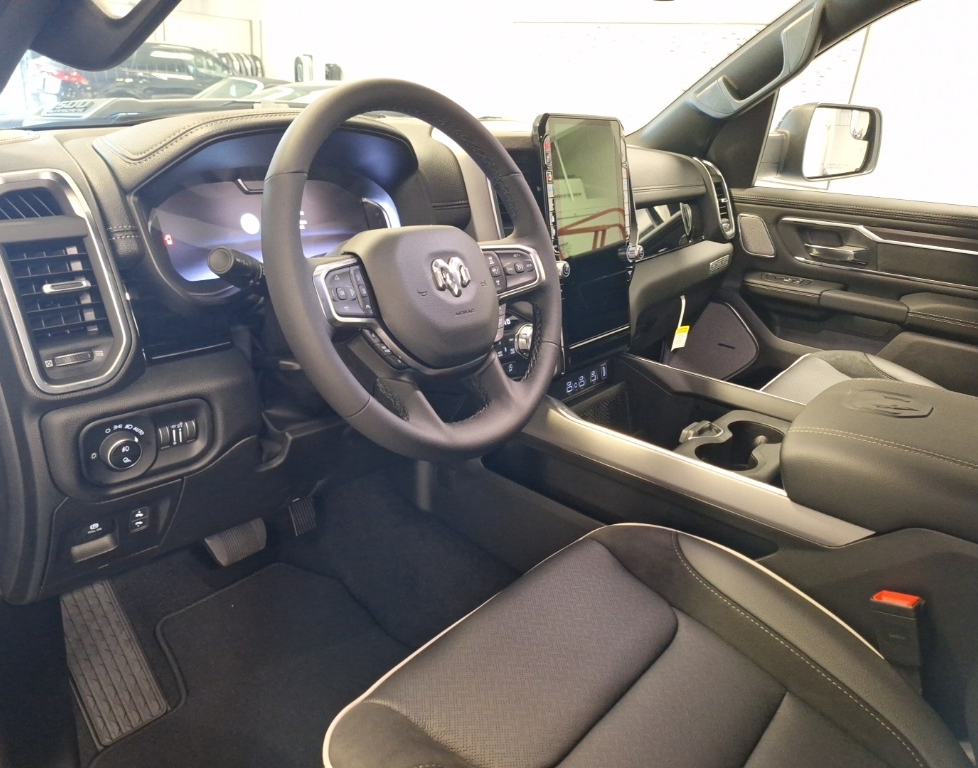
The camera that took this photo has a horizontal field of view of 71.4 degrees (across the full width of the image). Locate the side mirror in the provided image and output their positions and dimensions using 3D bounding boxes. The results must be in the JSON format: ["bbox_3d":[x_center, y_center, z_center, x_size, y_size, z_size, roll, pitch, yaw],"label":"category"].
[{"bbox_3d":[0.853,-0.629,1.766,0.290,0.198,0.150,-11,27,-34],"label":"side mirror"}]

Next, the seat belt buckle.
[{"bbox_3d":[0.418,0.251,0.692,0.041,0.068,0.027,-3,12,42],"label":"seat belt buckle"}]

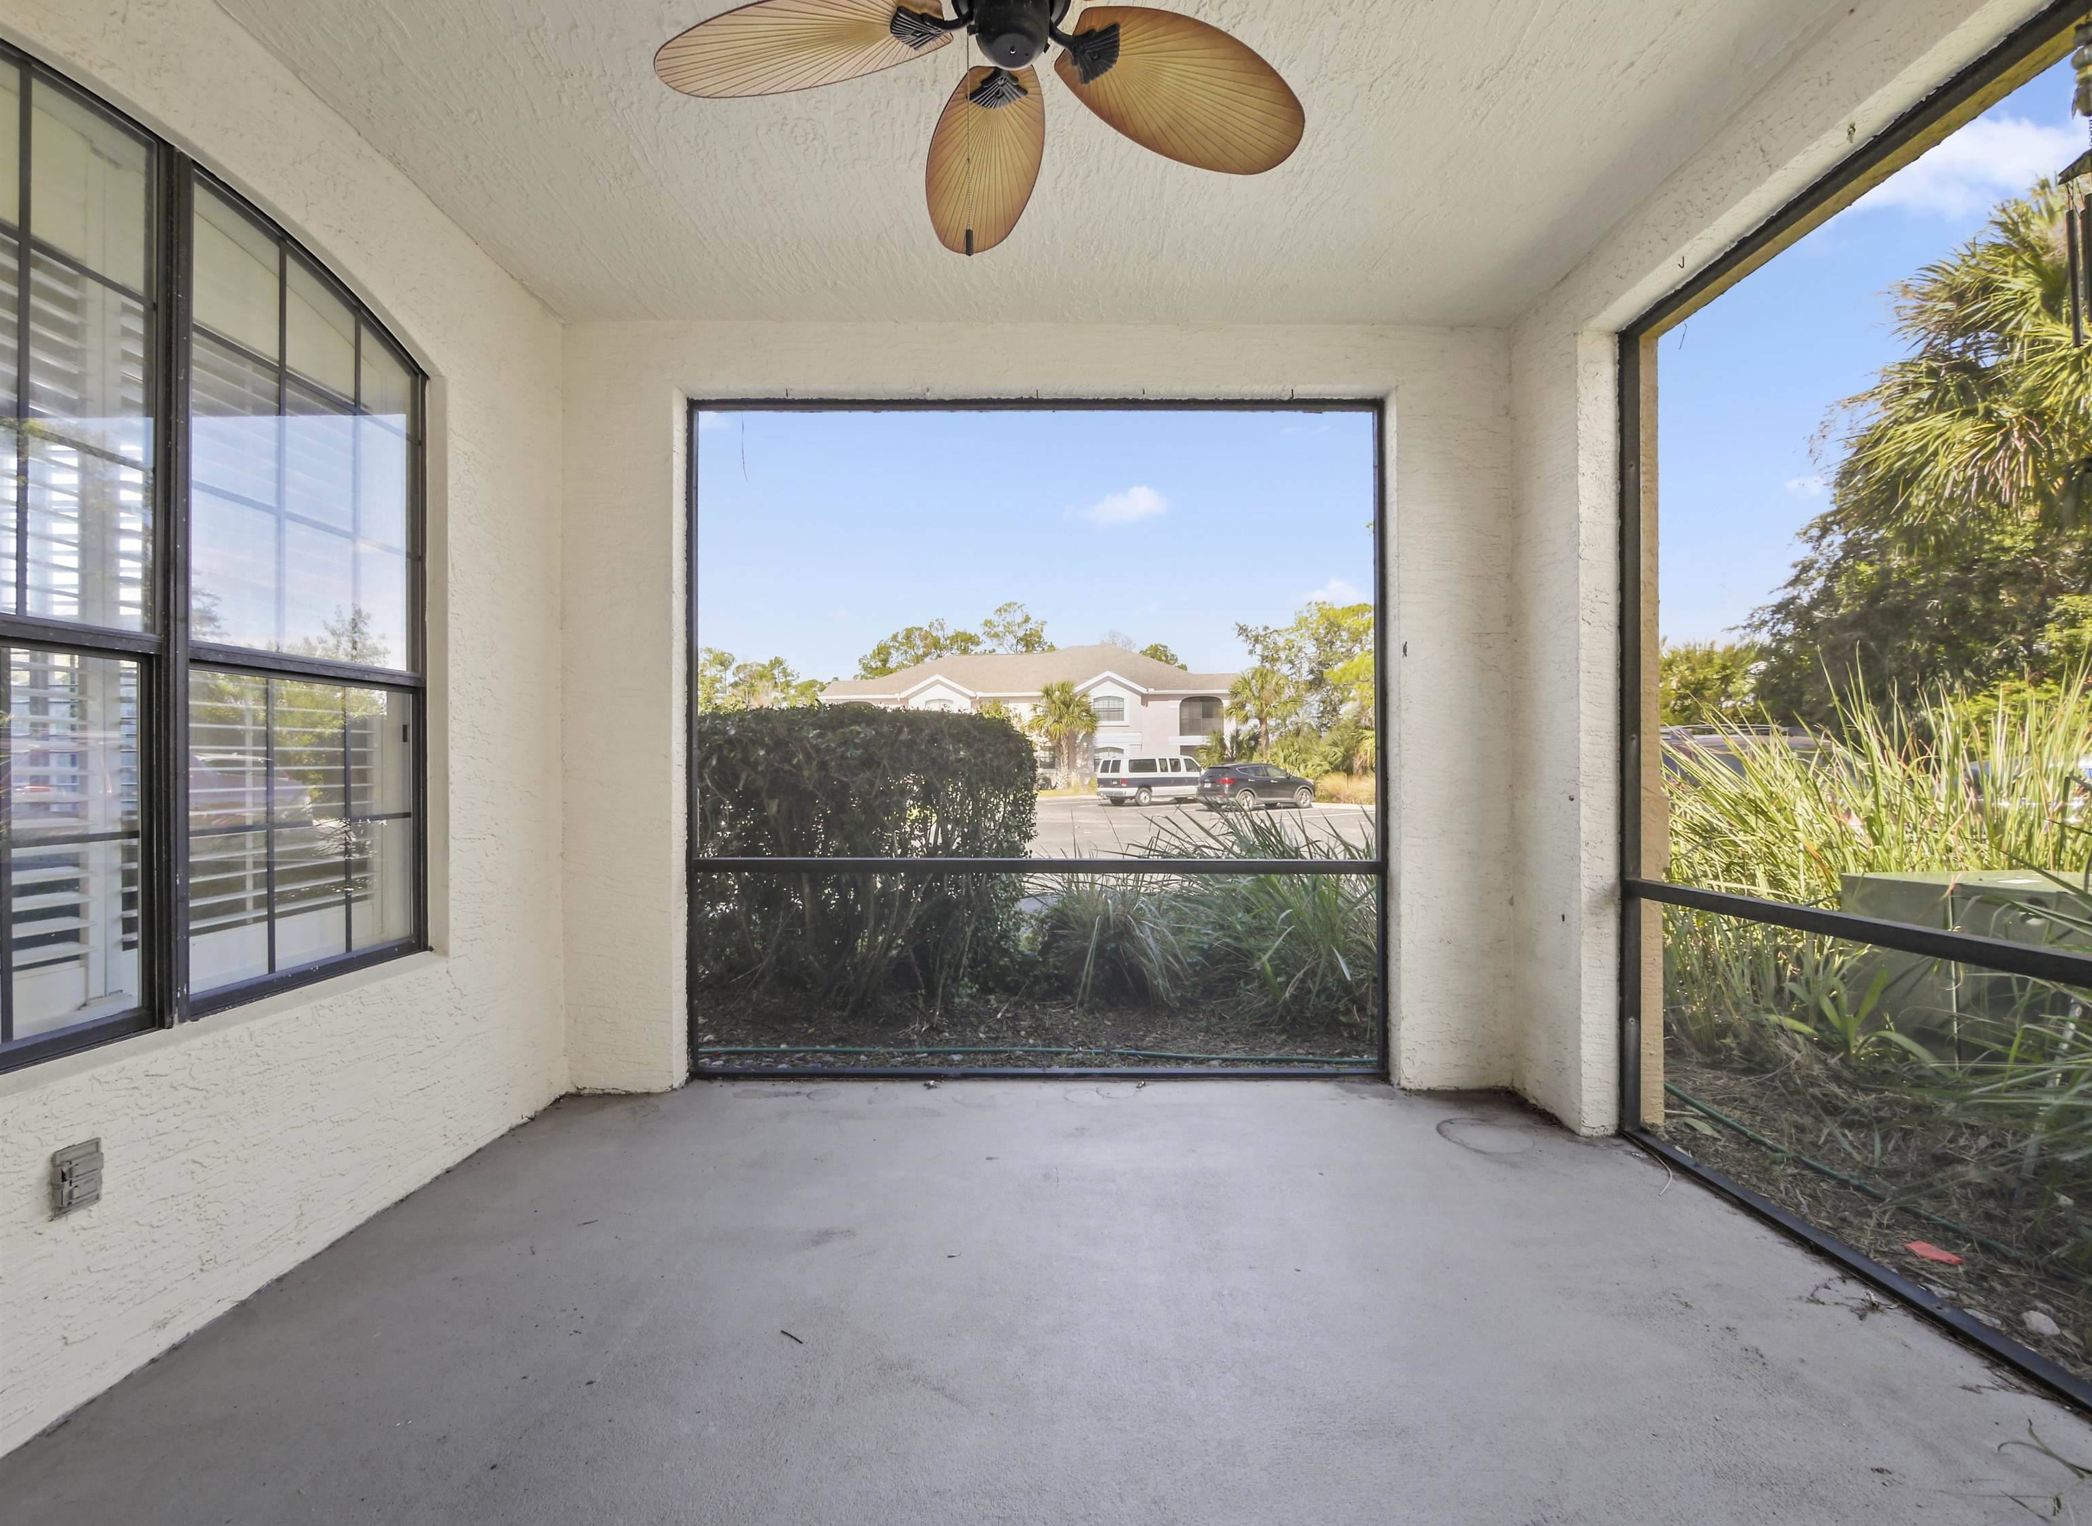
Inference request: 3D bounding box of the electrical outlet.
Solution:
[{"bbox_3d":[-1.745,0.747,1.523,0.025,0.112,0.068,0,0,0],"label":"electrical outlet"}]

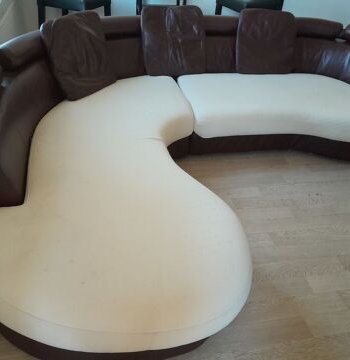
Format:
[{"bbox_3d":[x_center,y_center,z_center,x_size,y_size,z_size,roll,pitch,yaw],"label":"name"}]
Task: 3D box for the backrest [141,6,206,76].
[{"bbox_3d":[-0.015,-1.154,3.016,0.536,0.529,0.142,-7,26,-18],"label":"backrest"}]

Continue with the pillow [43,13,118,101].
[{"bbox_3d":[-0.662,-0.908,2.596,0.149,0.522,0.492,12,35,31],"label":"pillow"}]

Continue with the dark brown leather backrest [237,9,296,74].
[{"bbox_3d":[0.819,-1.248,3.277,0.514,0.529,0.142,-1,25,-10],"label":"dark brown leather backrest"}]

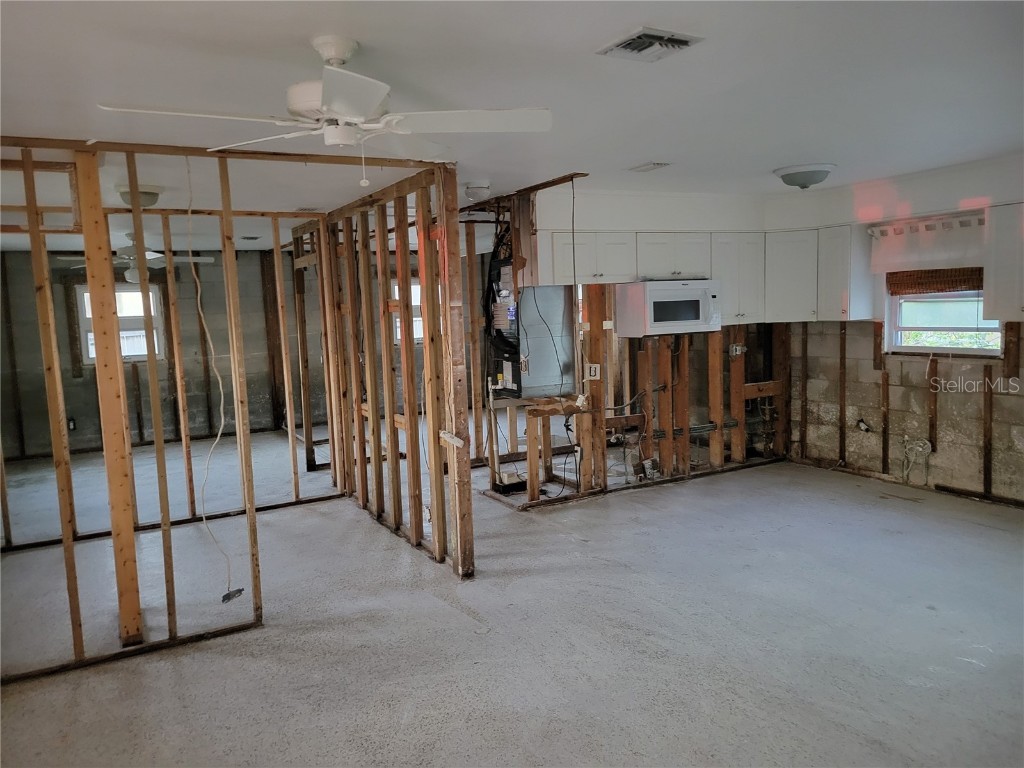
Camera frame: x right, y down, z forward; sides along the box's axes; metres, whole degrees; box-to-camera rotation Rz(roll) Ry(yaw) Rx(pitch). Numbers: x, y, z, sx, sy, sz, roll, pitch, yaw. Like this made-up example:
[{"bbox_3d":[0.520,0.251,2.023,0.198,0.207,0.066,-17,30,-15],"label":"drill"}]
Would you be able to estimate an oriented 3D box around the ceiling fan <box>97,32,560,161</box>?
[{"bbox_3d":[-0.559,-0.873,2.314,1.274,0.311,1.274,-6,7,-29],"label":"ceiling fan"}]

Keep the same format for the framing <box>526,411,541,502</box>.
[{"bbox_3d":[0.162,0.585,6.118,0.095,0.691,0.041,-6,7,-29],"label":"framing"}]

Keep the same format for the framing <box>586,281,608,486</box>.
[{"bbox_3d":[0.695,0.019,6.343,0.143,1.709,0.089,-6,7,-28],"label":"framing"}]

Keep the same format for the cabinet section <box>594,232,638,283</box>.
[{"bbox_3d":[0.708,-0.966,5.957,0.371,0.378,0.310,-6,7,-29],"label":"cabinet section"}]

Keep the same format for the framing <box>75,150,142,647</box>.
[{"bbox_3d":[-1.915,0.111,3.674,0.092,2.367,0.042,-6,7,-28],"label":"framing"}]

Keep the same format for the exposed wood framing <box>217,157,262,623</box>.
[{"bbox_3d":[-1.400,0.060,3.958,0.039,2.366,0.089,-6,7,-29],"label":"exposed wood framing"}]

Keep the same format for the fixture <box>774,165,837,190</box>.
[{"bbox_3d":[1.913,-1.338,5.024,0.391,0.127,0.391,-6,7,-29],"label":"fixture"}]

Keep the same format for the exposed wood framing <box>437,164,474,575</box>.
[{"bbox_3d":[-0.330,-0.036,4.568,0.089,2.405,0.100,-6,7,-28],"label":"exposed wood framing"}]

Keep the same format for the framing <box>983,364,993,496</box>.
[{"bbox_3d":[3.474,0.349,5.605,0.024,0.977,0.043,-6,7,-29],"label":"framing"}]

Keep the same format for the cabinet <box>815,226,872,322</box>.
[{"bbox_3d":[2.837,-0.930,6.506,0.331,0.777,0.316,-6,7,-28],"label":"cabinet"}]

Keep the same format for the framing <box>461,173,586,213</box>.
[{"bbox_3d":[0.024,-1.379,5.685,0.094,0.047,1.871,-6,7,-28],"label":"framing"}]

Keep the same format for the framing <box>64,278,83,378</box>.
[{"bbox_3d":[-5.322,-0.658,9.333,0.097,1.164,0.035,-6,7,-28],"label":"framing"}]

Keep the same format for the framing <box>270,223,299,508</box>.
[{"bbox_3d":[-1.888,-0.188,6.382,0.038,2.345,0.089,-5,7,-28],"label":"framing"}]

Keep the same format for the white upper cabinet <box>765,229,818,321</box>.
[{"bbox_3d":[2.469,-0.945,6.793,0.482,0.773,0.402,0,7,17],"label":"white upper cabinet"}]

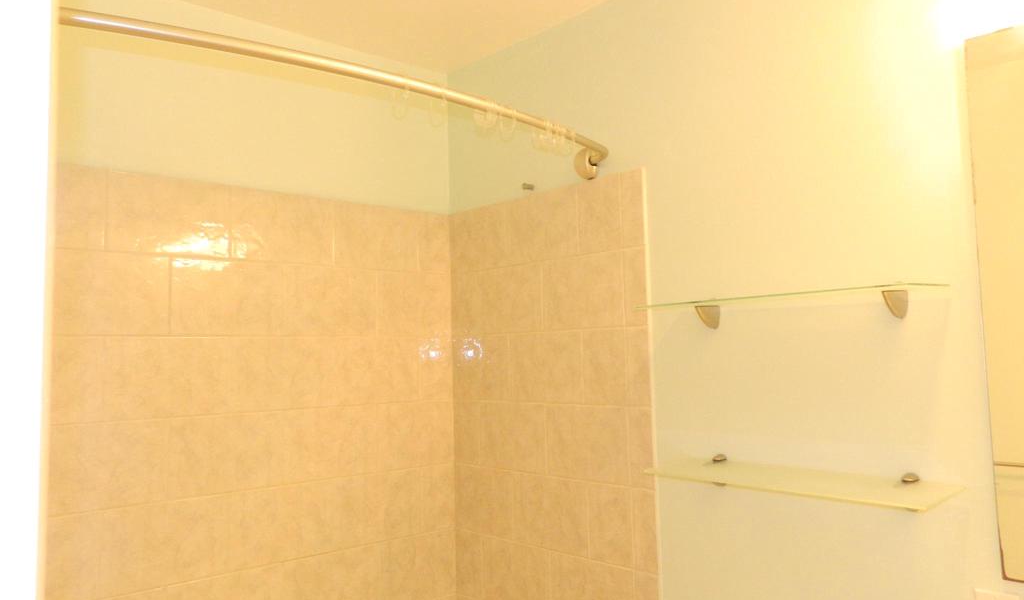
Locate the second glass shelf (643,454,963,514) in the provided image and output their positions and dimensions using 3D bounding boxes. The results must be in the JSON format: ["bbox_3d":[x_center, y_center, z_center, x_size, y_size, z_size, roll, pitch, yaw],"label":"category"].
[{"bbox_3d":[0.561,0.380,1.480,0.213,0.064,0.563,2,-6,-43],"label":"second glass shelf"}]

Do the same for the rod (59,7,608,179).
[{"bbox_3d":[-0.264,-0.396,1.491,1.455,0.085,0.214,2,-6,-43],"label":"rod"}]

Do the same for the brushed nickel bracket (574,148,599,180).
[{"bbox_3d":[0.204,-0.370,2.023,0.045,0.083,0.070,2,-6,-43],"label":"brushed nickel bracket"}]

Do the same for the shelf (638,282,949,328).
[{"bbox_3d":[0.547,0.015,1.511,0.213,0.064,0.563,2,-6,-43],"label":"shelf"}]

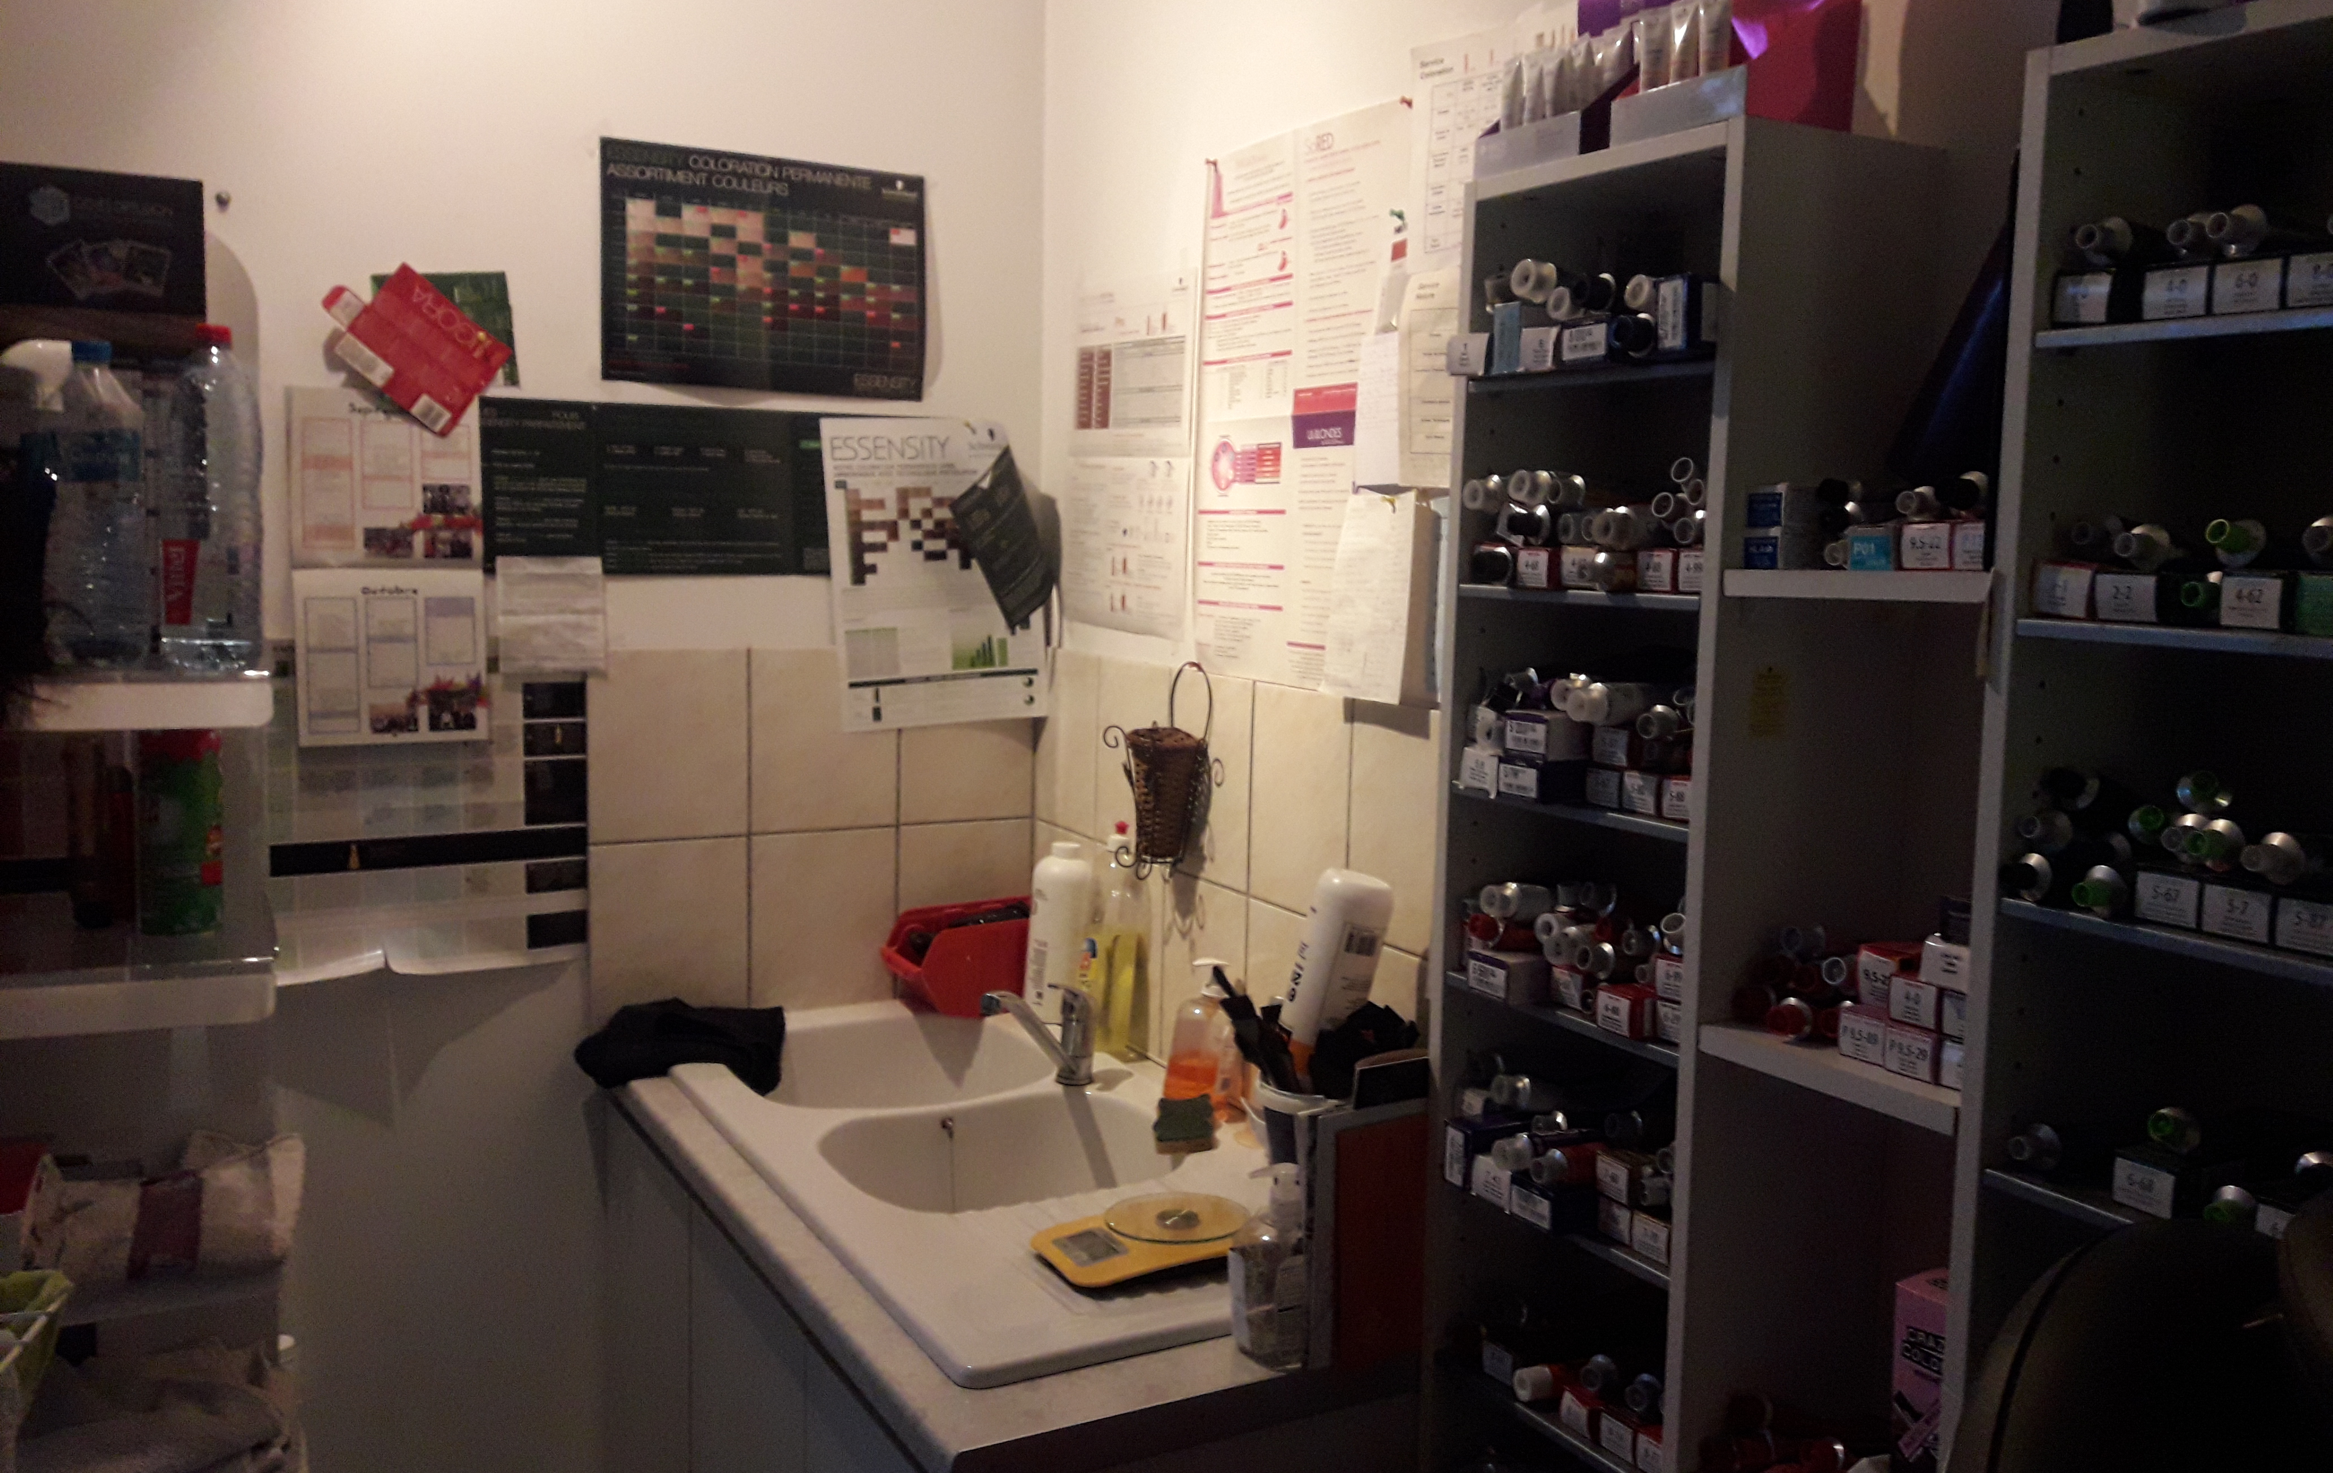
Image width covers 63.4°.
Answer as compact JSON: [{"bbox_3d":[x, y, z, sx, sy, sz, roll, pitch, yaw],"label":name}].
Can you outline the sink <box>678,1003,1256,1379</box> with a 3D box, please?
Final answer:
[{"bbox_3d":[-0.206,0.516,2.063,0.521,0.186,1.137,-2,7,-27],"label":"sink"}]

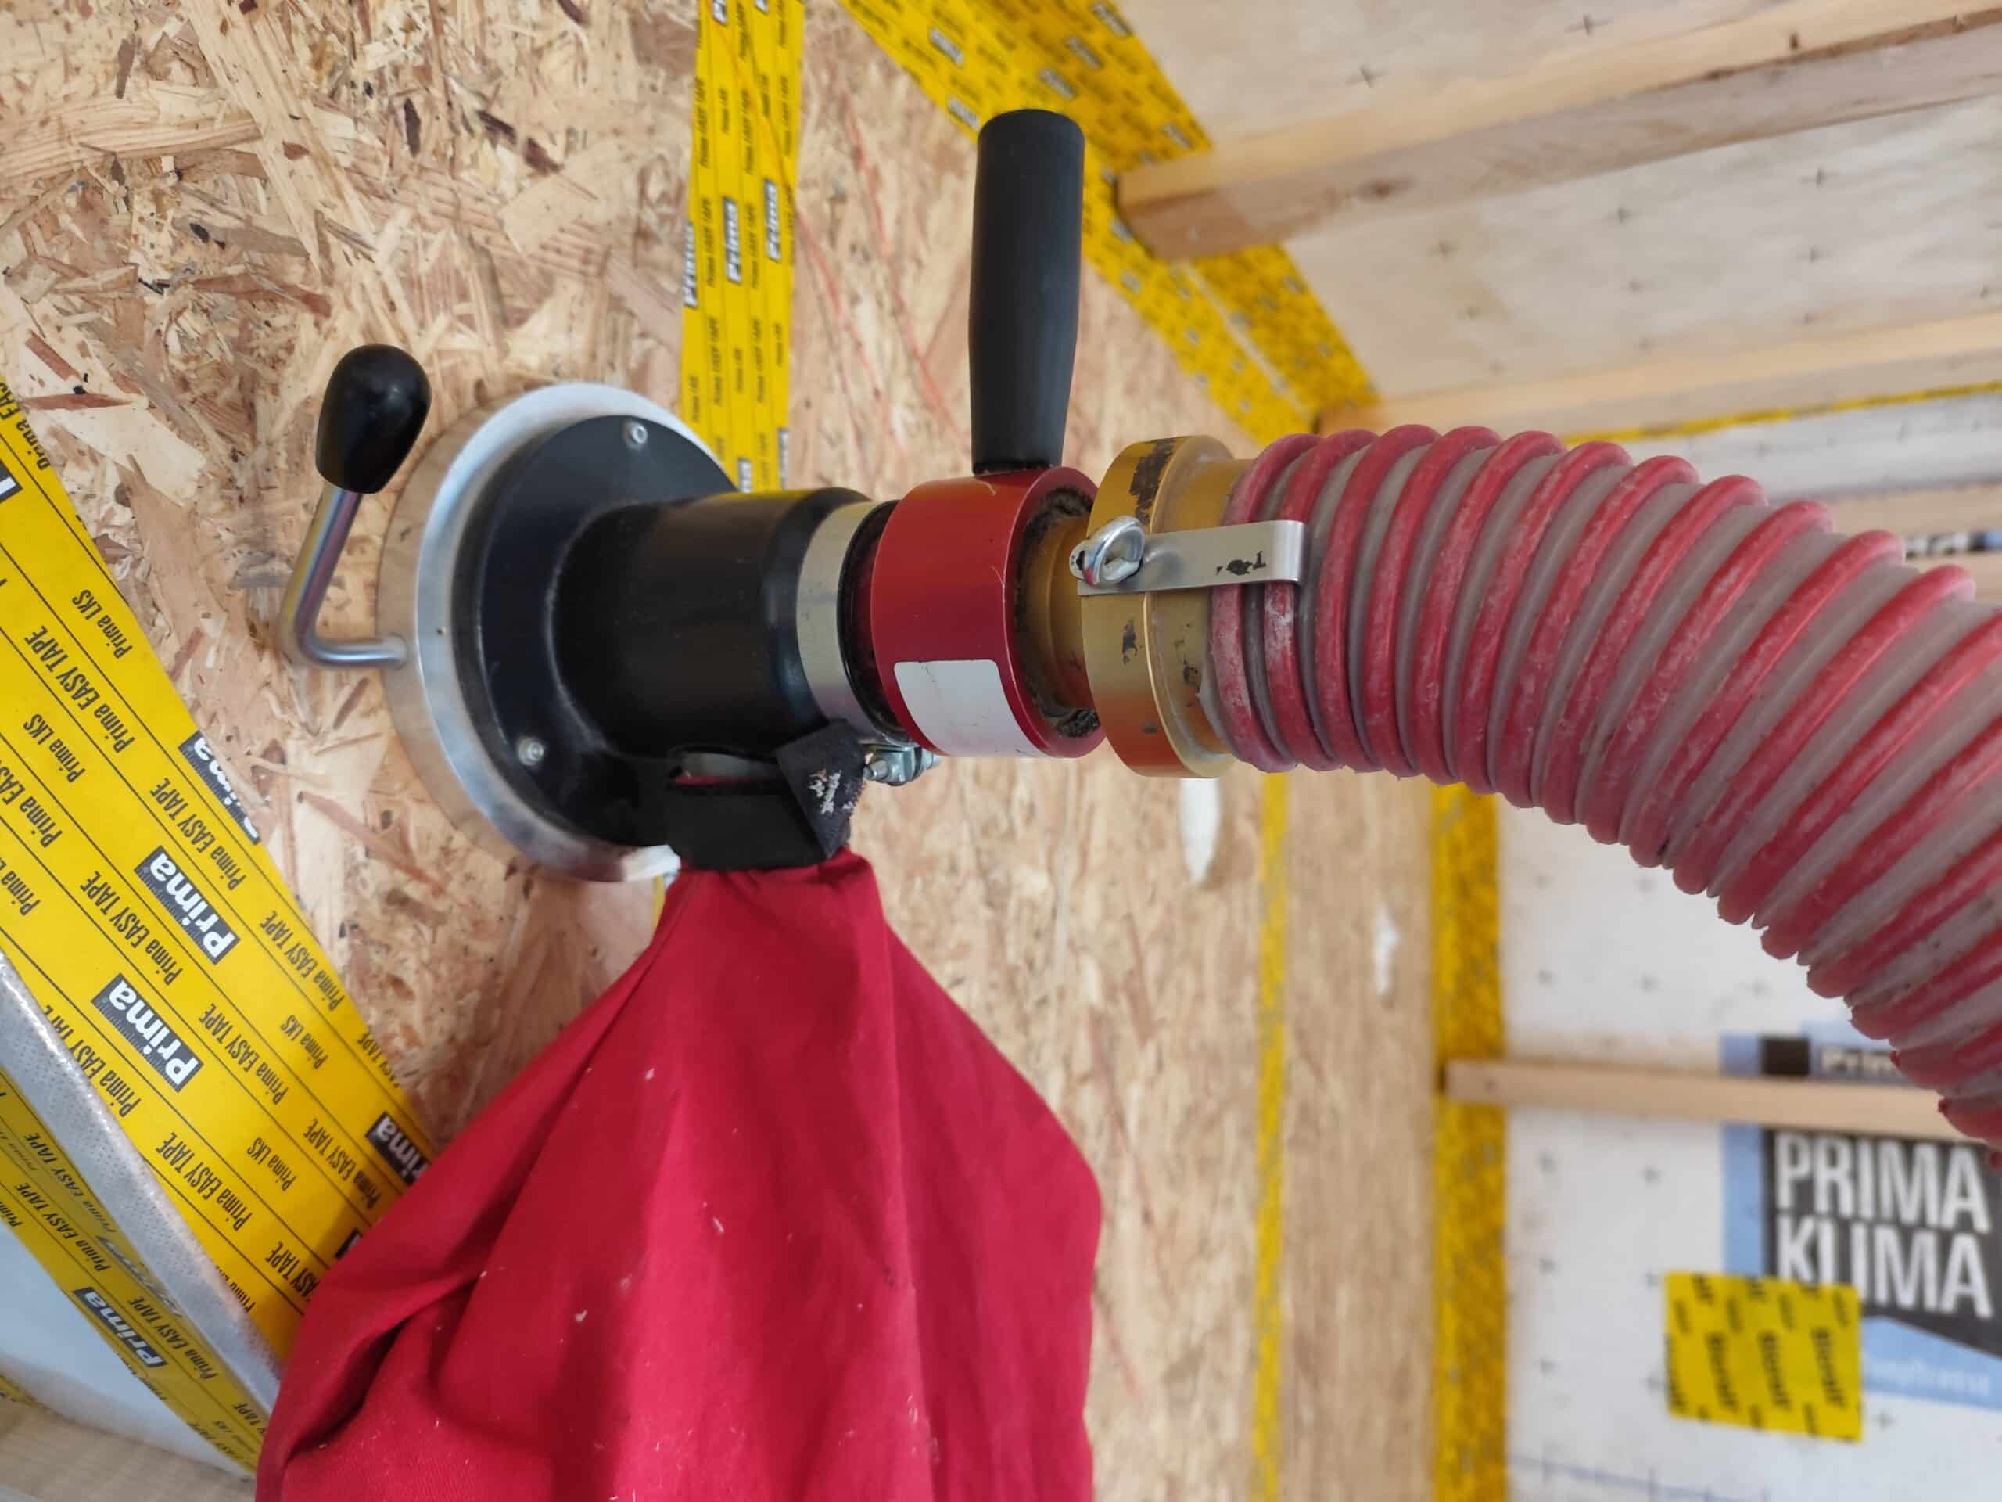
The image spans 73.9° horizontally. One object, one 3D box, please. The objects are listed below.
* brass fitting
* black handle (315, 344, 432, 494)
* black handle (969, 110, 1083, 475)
[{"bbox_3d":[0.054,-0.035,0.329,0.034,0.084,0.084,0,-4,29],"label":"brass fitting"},{"bbox_3d":[-0.153,-0.081,0.324,0.022,0.035,0.022,32,11,27],"label":"black handle"},{"bbox_3d":[0.007,-0.122,0.363,0.030,0.097,0.030,3,-4,0],"label":"black handle"}]

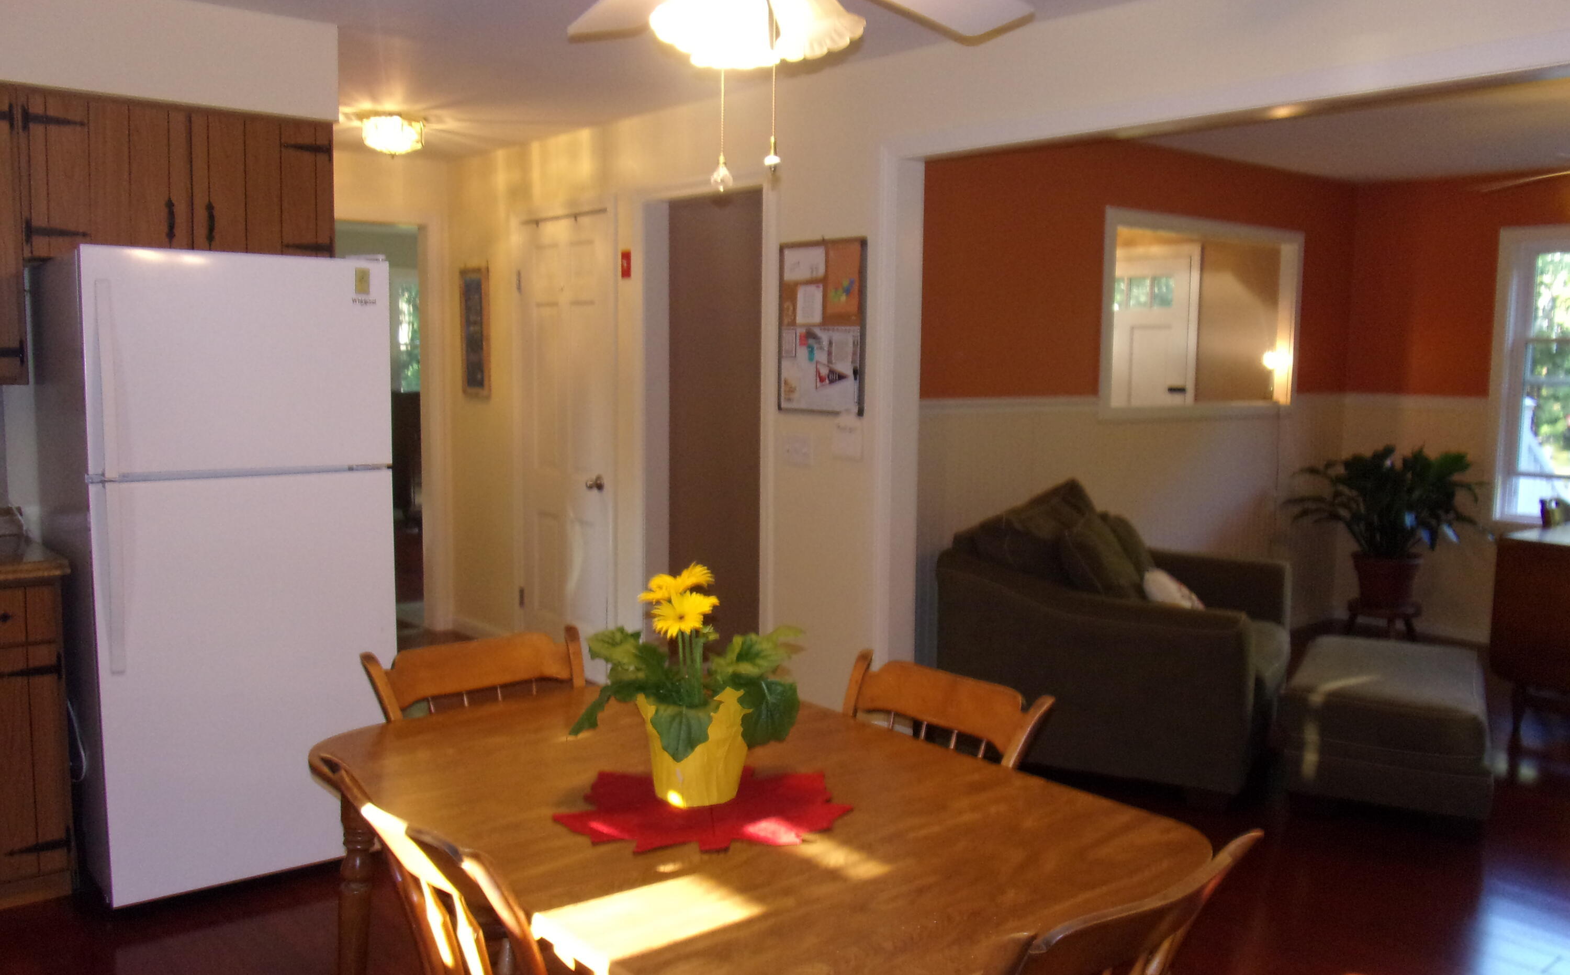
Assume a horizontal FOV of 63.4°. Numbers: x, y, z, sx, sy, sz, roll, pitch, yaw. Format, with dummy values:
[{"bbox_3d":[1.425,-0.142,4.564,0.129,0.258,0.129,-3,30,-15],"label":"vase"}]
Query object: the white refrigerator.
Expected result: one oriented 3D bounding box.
[{"bbox_3d":[-1.617,0.213,3.616,0.755,1.700,0.740,-5,8,-40],"label":"white refrigerator"}]

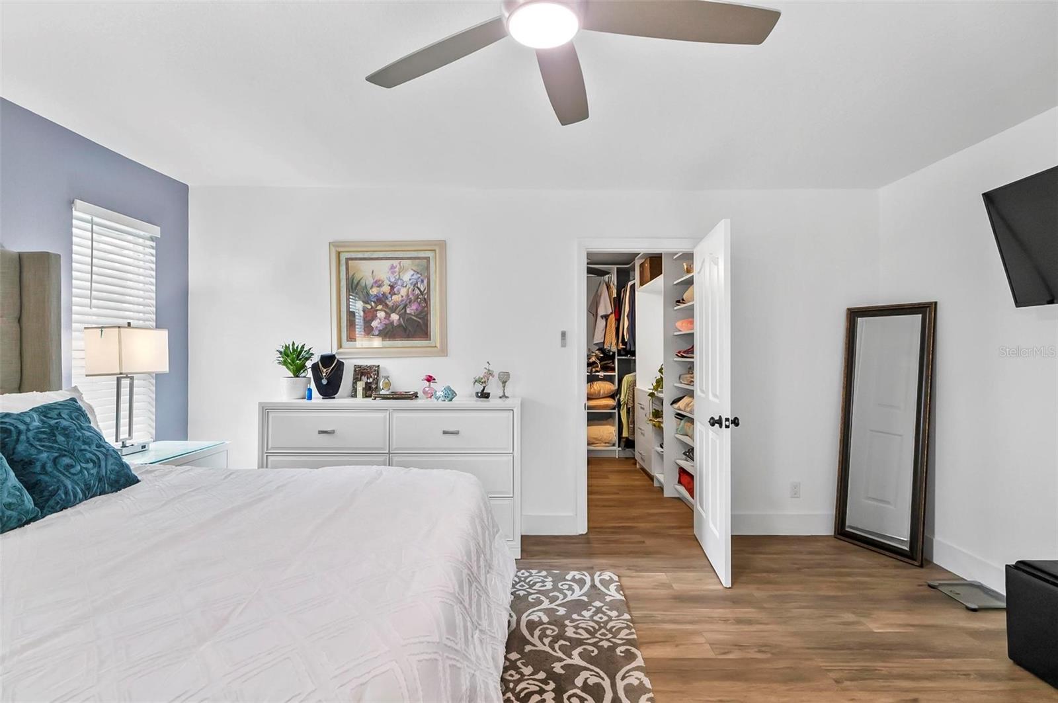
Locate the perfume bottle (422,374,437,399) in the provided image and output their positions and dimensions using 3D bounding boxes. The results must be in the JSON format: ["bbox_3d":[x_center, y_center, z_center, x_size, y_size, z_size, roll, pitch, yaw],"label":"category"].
[{"bbox_3d":[-0.683,0.237,3.205,0.103,0.164,0.090,0,0,0],"label":"perfume bottle"}]

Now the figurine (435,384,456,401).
[{"bbox_3d":[-0.530,0.267,3.015,0.145,0.104,0.055,0,0,0],"label":"figurine"}]

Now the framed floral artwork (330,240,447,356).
[{"bbox_3d":[-0.990,-0.368,3.320,0.812,0.808,0.045,-1,0,0],"label":"framed floral artwork"}]

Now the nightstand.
[{"bbox_3d":[-2.183,0.940,2.745,0.475,0.715,0.650,0,0,0],"label":"nightstand"}]

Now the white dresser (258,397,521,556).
[{"bbox_3d":[-0.876,0.809,3.130,1.646,0.979,0.400,0,0,0],"label":"white dresser"}]

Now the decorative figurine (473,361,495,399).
[{"bbox_3d":[-0.305,0.193,3.205,0.150,0.253,0.115,0,0,0],"label":"decorative figurine"}]

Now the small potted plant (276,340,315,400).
[{"bbox_3d":[-1.595,0.125,3.200,0.250,0.388,0.230,0,0,0],"label":"small potted plant"}]

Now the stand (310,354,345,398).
[{"bbox_3d":[-1.365,0.167,3.185,0.224,0.305,0.120,0,0,-10],"label":"stand"}]

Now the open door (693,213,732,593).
[{"bbox_3d":[1.134,0.281,2.937,0.042,2.010,0.762,0,0,8],"label":"open door"}]

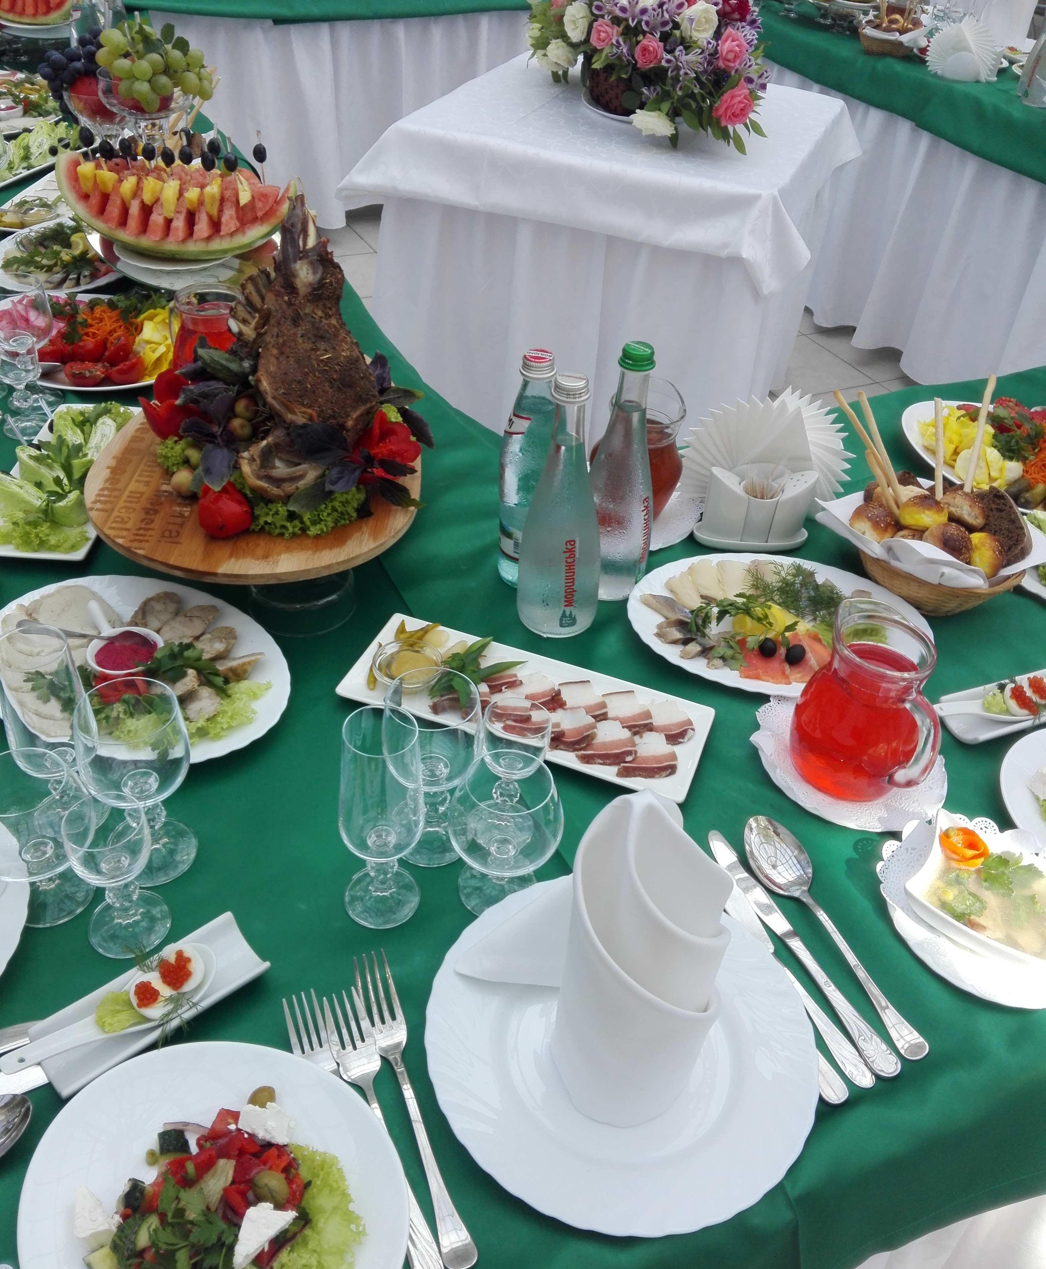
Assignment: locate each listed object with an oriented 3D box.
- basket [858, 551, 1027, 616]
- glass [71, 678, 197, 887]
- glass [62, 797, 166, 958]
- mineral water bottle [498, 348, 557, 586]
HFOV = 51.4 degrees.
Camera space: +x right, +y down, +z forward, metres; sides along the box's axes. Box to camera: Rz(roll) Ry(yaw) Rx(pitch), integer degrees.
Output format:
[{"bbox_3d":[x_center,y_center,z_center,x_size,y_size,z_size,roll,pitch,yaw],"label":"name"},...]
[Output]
[{"bbox_3d":[0.401,-0.077,1.084,0.182,0.062,0.195,4,39,0],"label":"basket"},{"bbox_3d":[-0.263,0.104,0.750,0.070,0.141,0.070,-12,41,-20],"label":"glass"},{"bbox_3d":[-0.263,0.156,0.707,0.055,0.106,0.055,4,39,0],"label":"glass"},{"bbox_3d":[0.011,-0.155,1.035,0.066,0.237,0.066,3,38,-2],"label":"mineral water bottle"}]

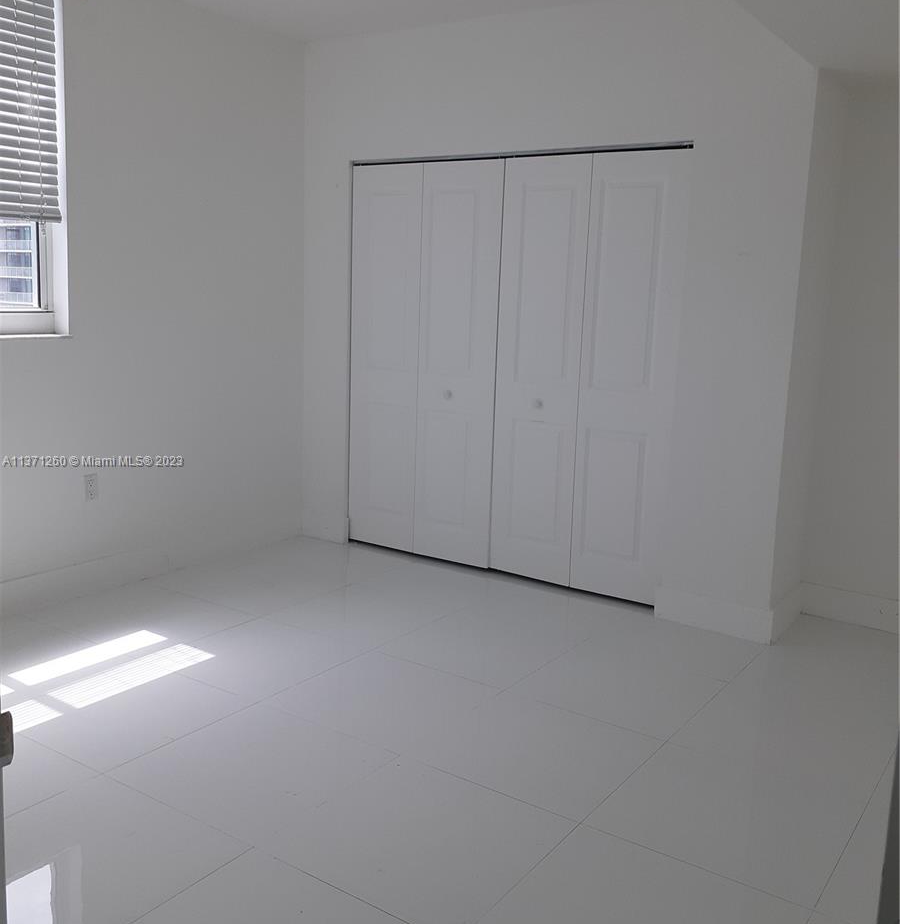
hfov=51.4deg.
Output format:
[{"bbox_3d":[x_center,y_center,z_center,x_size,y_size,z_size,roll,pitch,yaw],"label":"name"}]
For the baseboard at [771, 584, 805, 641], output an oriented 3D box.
[{"bbox_3d":[1.493,0.662,4.135,0.015,0.142,0.519,8,12,34],"label":"baseboard"}]

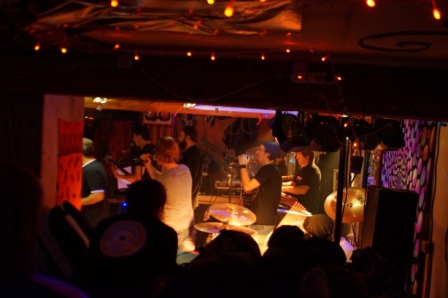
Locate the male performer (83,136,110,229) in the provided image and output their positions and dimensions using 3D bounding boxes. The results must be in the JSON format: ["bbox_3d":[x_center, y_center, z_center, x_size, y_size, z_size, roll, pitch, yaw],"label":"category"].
[{"bbox_3d":[-1.590,0.725,6.197,0.480,1.700,0.520,2,3,6],"label":"male performer"}]

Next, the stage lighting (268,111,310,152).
[{"bbox_3d":[0.495,-0.132,3.950,0.260,0.270,0.270,1,-23,-22],"label":"stage lighting"}]

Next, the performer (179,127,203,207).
[{"bbox_3d":[-0.468,0.586,6.849,0.420,1.800,0.500,3,3,15],"label":"performer"}]

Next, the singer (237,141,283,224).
[{"bbox_3d":[0.420,0.786,5.847,0.500,1.720,0.500,2,3,3],"label":"singer"}]

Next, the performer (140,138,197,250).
[{"bbox_3d":[-0.552,0.737,5.548,0.500,1.740,0.500,4,4,37],"label":"performer"}]

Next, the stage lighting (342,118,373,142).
[{"bbox_3d":[1.048,-0.145,4.100,0.220,0.230,0.250,1,-23,-22],"label":"stage lighting"}]

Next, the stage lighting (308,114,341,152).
[{"bbox_3d":[0.770,-0.119,4.000,0.230,0.250,0.260,1,-23,-22],"label":"stage lighting"}]

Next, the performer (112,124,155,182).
[{"bbox_3d":[-1.128,0.564,6.748,0.560,1.760,0.520,2,3,9],"label":"performer"}]

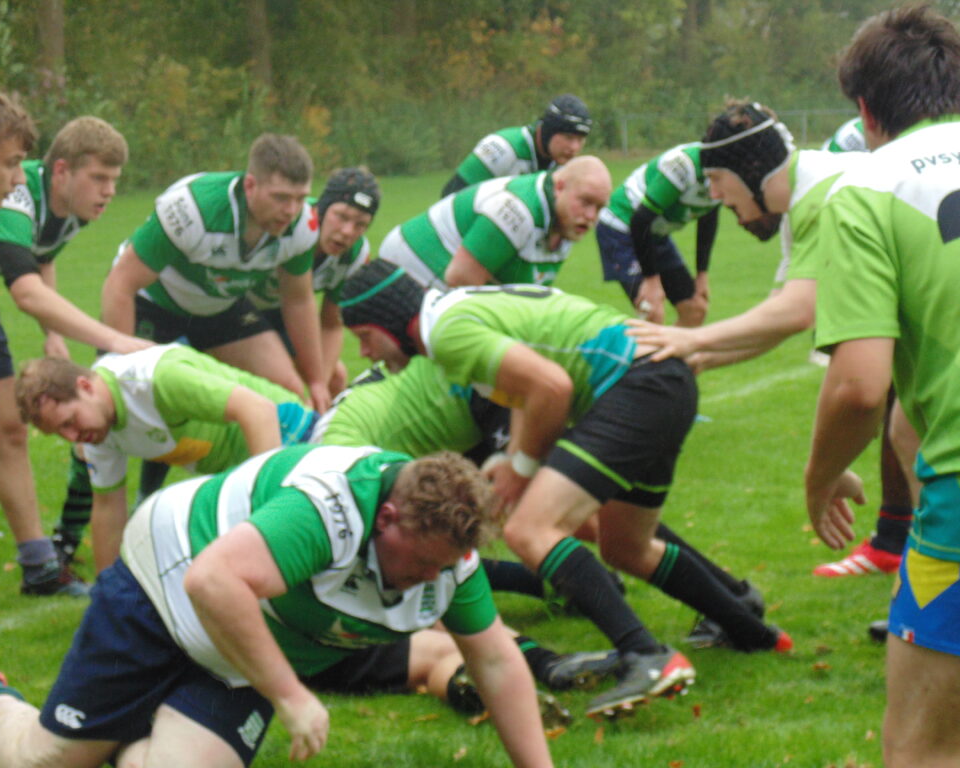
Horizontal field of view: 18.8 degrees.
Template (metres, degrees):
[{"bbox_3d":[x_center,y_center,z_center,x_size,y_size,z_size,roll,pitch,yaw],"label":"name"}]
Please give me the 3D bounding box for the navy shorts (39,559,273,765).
[{"bbox_3d":[-0.632,0.540,5.700,0.420,0.370,0.360,-7,28,-44],"label":"navy shorts"}]

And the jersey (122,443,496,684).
[{"bbox_3d":[-0.329,0.339,5.500,0.580,0.400,0.670,-4,-15,-38],"label":"jersey"}]

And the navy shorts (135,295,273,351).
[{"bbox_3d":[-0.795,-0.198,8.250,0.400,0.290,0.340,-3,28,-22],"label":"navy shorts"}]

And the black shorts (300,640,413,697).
[{"bbox_3d":[-0.366,0.643,7.100,0.380,0.240,0.380,3,6,9],"label":"black shorts"}]

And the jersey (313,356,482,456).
[{"bbox_3d":[-0.200,0.072,7.300,0.520,0.320,0.460,-2,4,29],"label":"jersey"}]

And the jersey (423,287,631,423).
[{"bbox_3d":[0.109,-0.082,7.120,0.570,0.320,0.480,10,0,-16],"label":"jersey"}]

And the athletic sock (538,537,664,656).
[{"bbox_3d":[0.287,0.504,6.850,0.150,0.320,0.125,-41,0,0],"label":"athletic sock"}]

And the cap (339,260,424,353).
[{"bbox_3d":[-0.243,-0.186,7.150,0.225,0.215,0.180,-40,7,0],"label":"cap"}]

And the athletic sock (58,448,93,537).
[{"bbox_3d":[-1.148,0.312,8.250,0.120,0.290,0.110,20,17,34],"label":"athletic sock"}]

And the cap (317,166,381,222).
[{"bbox_3d":[-0.388,-0.553,8.550,0.180,0.190,0.220,-3,26,-32],"label":"cap"}]

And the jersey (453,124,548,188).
[{"bbox_3d":[0.062,-0.803,10.900,0.460,0.330,0.540,-7,-25,-46],"label":"jersey"}]

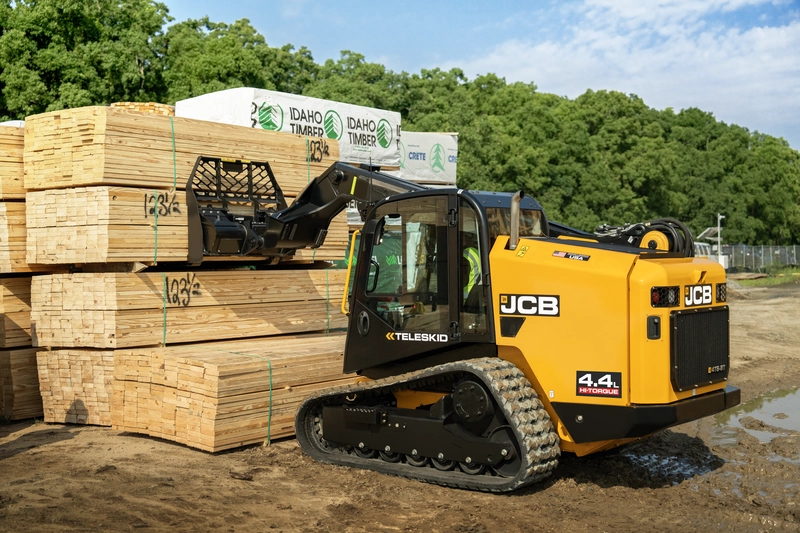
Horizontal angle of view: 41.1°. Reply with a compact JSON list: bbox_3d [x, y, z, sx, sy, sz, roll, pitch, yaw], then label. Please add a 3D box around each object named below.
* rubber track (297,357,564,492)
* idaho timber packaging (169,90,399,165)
[{"bbox_3d":[0.136,1.026,7.384,2.045,0.838,0.400,0,0,40],"label":"rubber track"},{"bbox_3d":[-1.298,-1.586,12.928,1.326,0.688,2.494,0,0,39],"label":"idaho timber packaging"}]

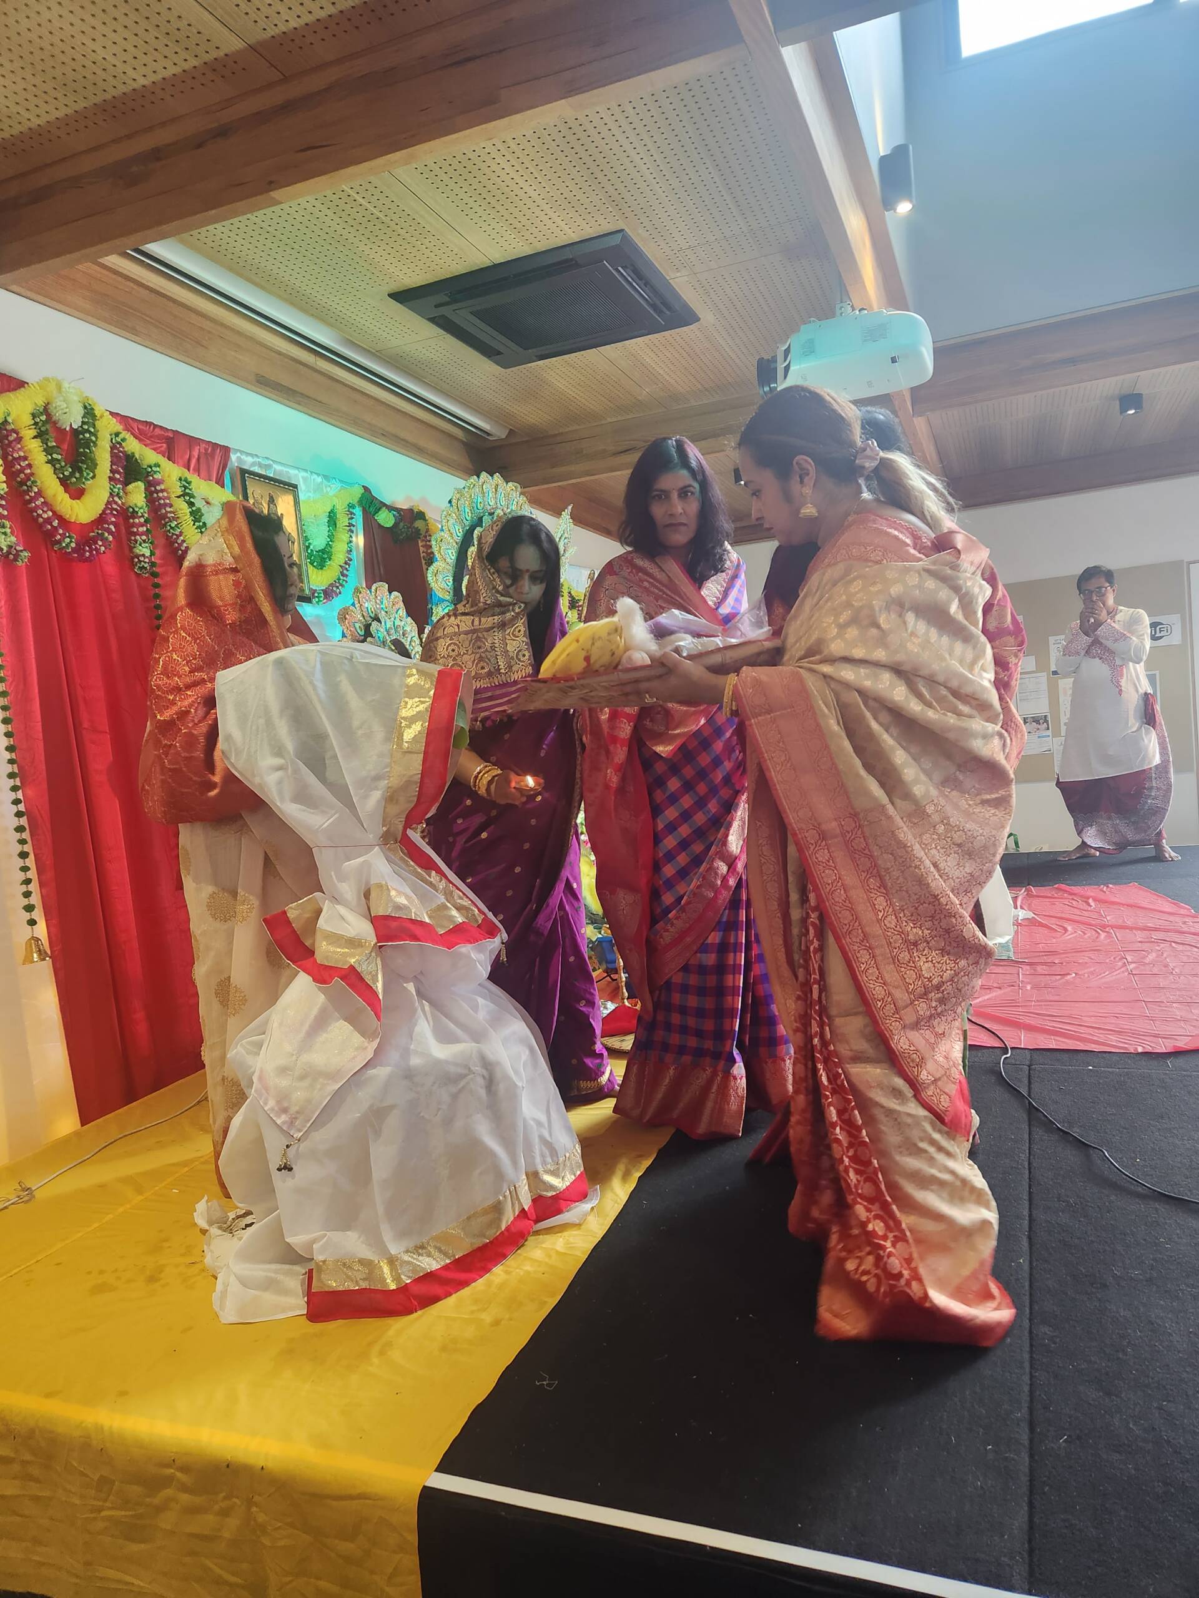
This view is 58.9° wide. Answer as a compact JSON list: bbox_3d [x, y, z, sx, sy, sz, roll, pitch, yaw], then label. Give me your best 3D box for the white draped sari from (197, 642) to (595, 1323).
[{"bbox_3d":[-0.462,0.276,2.067,0.780,1.150,0.620,-5,3,-8],"label":"white draped sari"}]

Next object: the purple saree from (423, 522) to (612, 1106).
[{"bbox_3d":[-0.208,0.015,2.865,0.480,1.550,0.420,-6,3,-20],"label":"purple saree"}]

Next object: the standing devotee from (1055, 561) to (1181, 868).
[{"bbox_3d":[3.074,-0.524,6.381,0.680,1.750,0.460,-3,3,27],"label":"standing devotee"}]

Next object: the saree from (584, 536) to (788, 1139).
[{"bbox_3d":[0.237,0.071,2.647,0.510,1.390,0.420,-4,3,16],"label":"saree"}]

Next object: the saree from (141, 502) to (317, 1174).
[{"bbox_3d":[-0.846,0.085,2.478,0.430,1.550,0.450,-6,3,-32],"label":"saree"}]

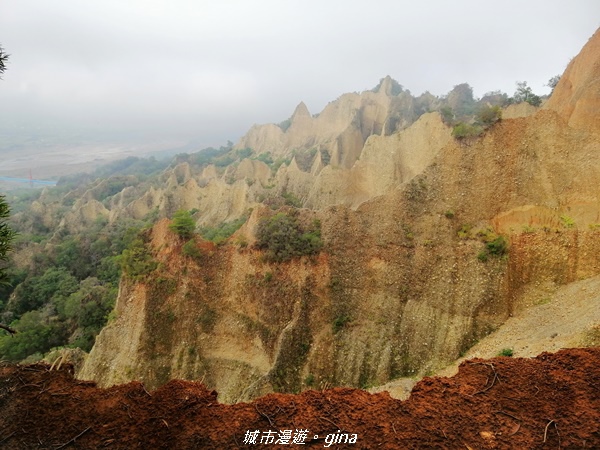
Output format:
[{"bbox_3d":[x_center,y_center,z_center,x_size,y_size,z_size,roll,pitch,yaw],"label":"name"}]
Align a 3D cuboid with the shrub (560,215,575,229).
[{"bbox_3d":[26.540,-0.347,44.716,1.389,1.281,1.111,8,16,30],"label":"shrub"}]

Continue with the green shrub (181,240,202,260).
[{"bbox_3d":[-12.741,3.022,53.418,2.370,2.112,2.015,-3,14,-14],"label":"green shrub"}]

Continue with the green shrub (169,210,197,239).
[{"bbox_3d":[-14.127,-0.060,54.189,3.367,3.026,3.030,-4,14,-15],"label":"green shrub"}]

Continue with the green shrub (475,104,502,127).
[{"bbox_3d":[26.356,-15.310,63.016,3.915,3.065,3.328,6,15,21],"label":"green shrub"}]

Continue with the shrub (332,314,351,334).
[{"bbox_3d":[4.657,11.165,50.573,2.020,2.024,1.616,1,14,6],"label":"shrub"}]

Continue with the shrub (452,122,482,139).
[{"bbox_3d":[22.560,-12.728,60.704,4.041,2.088,3.233,5,15,19],"label":"shrub"}]

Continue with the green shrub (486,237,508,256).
[{"bbox_3d":[20.450,2.226,46.667,2.278,1.829,1.936,6,15,24],"label":"green shrub"}]

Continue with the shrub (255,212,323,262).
[{"bbox_3d":[-1.351,1.469,52.962,7.991,5.231,5.194,0,14,-1],"label":"shrub"}]

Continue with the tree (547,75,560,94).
[{"bbox_3d":[40.767,-22.287,71.493,2.776,3.092,2.776,7,16,27],"label":"tree"}]

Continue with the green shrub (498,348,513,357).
[{"bbox_3d":[18.080,11.217,39.652,1.230,0.650,0.950,7,16,26],"label":"green shrub"}]

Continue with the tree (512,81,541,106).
[{"bbox_3d":[36.934,-21.443,73.492,4.566,4.154,4.109,7,15,25],"label":"tree"}]

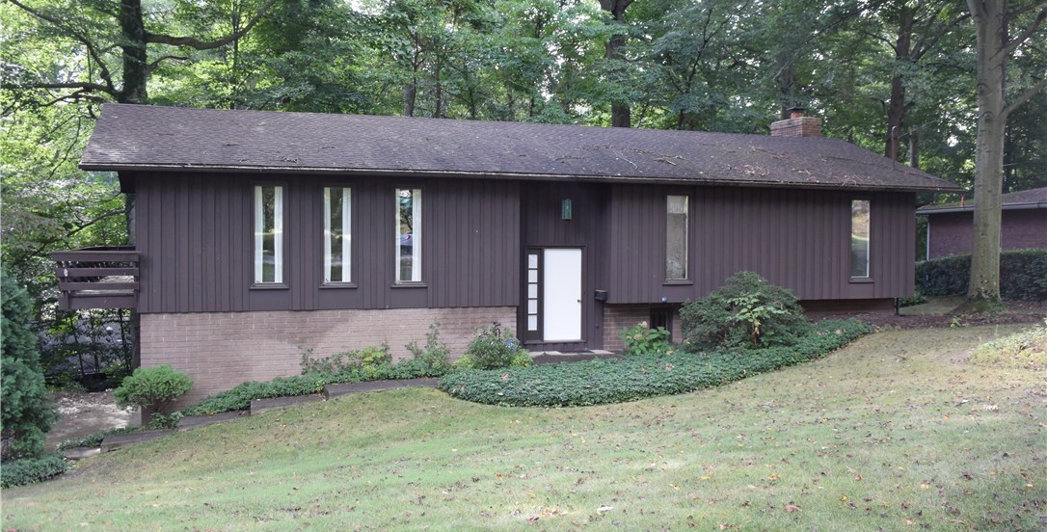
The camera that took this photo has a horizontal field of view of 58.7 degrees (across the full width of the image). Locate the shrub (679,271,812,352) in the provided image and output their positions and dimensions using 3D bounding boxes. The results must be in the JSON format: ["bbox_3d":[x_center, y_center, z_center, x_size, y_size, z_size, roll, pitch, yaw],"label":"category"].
[{"bbox_3d":[4.776,0.923,20.170,2.850,1.710,2.250,0,2,-19],"label":"shrub"}]

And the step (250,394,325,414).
[{"bbox_3d":[-3.967,2.428,15.875,1.250,0.205,0.740,0,2,-19],"label":"step"}]

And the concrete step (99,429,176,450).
[{"bbox_3d":[-6.161,2.887,15.128,1.190,0.210,0.720,0,2,-19],"label":"concrete step"}]

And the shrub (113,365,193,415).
[{"bbox_3d":[-6.516,2.274,16.401,1.350,0.980,1.250,0,2,-19],"label":"shrub"}]

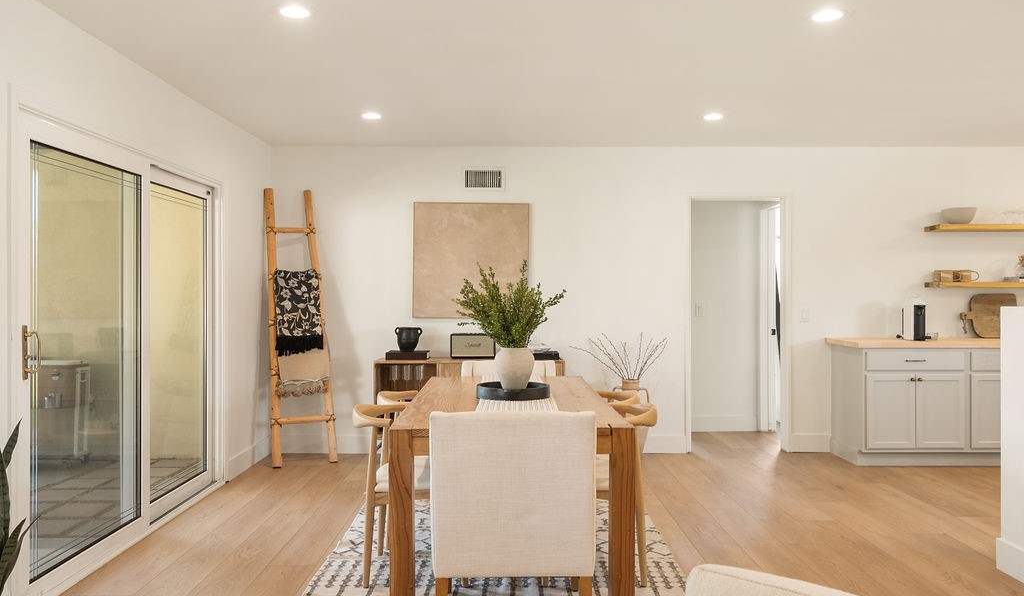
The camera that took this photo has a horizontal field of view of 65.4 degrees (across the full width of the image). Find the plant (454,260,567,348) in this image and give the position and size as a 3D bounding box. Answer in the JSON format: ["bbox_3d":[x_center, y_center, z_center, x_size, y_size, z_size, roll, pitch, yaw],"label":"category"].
[{"bbox_3d":[-0.008,0.033,3.870,0.545,0.430,0.480,0,0,0],"label":"plant"}]

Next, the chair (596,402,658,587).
[{"bbox_3d":[0.394,0.857,3.600,0.520,0.735,0.515,0,0,0],"label":"chair"}]

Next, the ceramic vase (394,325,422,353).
[{"bbox_3d":[-0.803,0.320,6.170,0.210,0.192,0.175,0,0,0],"label":"ceramic vase"}]

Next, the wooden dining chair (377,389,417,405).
[{"bbox_3d":[-0.430,0.872,4.130,0.520,0.740,0.520,0,0,-1],"label":"wooden dining chair"}]

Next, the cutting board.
[{"bbox_3d":[3.785,0.144,6.310,0.455,0.355,0.025,0,-9,1],"label":"cutting board"}]

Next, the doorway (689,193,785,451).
[{"bbox_3d":[1.794,0.214,6.380,0.790,2.040,0.130,0,0,0],"label":"doorway"}]

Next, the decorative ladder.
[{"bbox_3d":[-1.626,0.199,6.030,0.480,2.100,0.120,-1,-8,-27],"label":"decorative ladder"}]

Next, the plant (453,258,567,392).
[{"bbox_3d":[-0.015,0.146,3.950,0.560,0.660,0.520,0,0,0],"label":"plant"}]

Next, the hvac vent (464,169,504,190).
[{"bbox_3d":[-0.221,-0.941,6.320,0.335,0.182,0.030,0,0,0],"label":"hvac vent"}]

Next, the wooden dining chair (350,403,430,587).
[{"bbox_3d":[-0.440,0.874,3.620,0.520,0.740,0.520,0,0,-1],"label":"wooden dining chair"}]

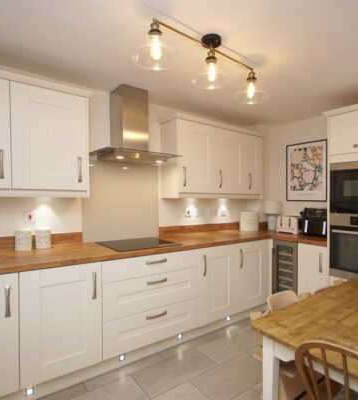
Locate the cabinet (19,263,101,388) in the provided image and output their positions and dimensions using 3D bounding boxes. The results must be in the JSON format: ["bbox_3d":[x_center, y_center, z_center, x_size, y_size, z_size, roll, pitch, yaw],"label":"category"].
[{"bbox_3d":[-0.925,0.805,1.912,0.503,0.719,0.580,0,0,-34],"label":"cabinet"}]

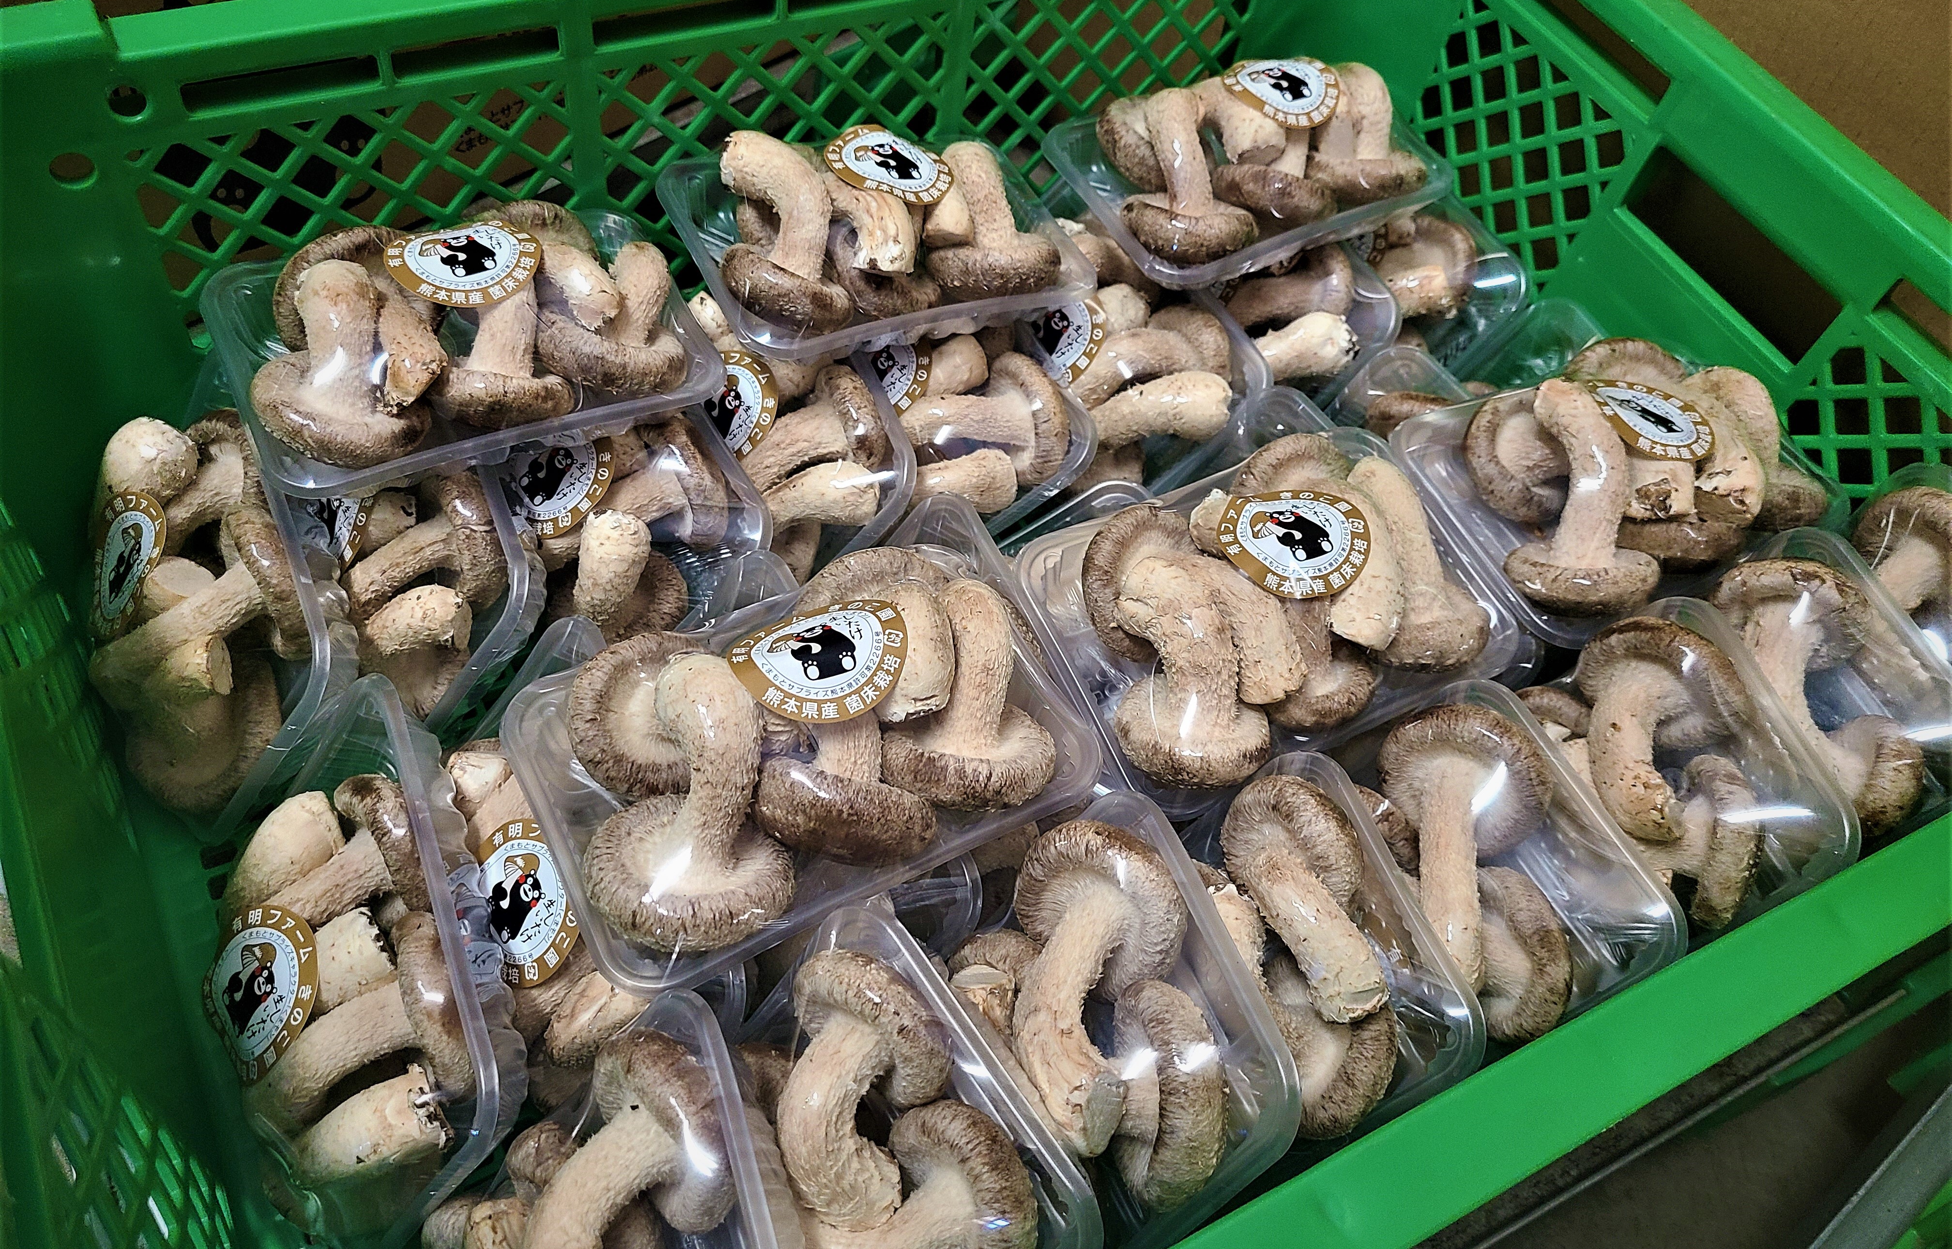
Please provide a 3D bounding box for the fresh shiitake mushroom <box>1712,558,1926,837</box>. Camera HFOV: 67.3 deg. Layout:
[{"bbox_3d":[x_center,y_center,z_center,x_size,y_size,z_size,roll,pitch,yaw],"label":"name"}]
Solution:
[{"bbox_3d":[0.240,0.021,0.419,0.055,0.050,0.062,-4,82,26],"label":"fresh shiitake mushroom"}]

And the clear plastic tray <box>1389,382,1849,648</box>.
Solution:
[{"bbox_3d":[0.189,-0.040,0.428,0.126,0.054,0.084,-18,61,-21],"label":"clear plastic tray"}]

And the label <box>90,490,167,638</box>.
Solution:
[{"bbox_3d":[-0.258,-0.018,0.447,0.045,0.006,0.045,27,94,34],"label":"label"}]

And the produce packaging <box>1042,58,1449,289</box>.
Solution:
[{"bbox_3d":[0.102,-0.174,0.554,0.132,0.057,0.094,-20,56,-15],"label":"produce packaging"}]

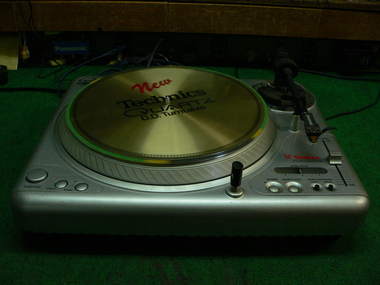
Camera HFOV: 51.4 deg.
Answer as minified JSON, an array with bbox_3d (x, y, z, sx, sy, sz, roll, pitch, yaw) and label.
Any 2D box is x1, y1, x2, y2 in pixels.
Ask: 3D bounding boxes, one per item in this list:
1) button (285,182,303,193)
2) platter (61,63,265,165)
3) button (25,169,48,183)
[{"bbox_3d":[0.131,0.057,0.498,0.021,0.005,0.021,1,34,-1],"label":"button"},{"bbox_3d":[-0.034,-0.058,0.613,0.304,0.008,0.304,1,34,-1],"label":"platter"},{"bbox_3d":[-0.194,0.042,0.501,0.025,0.005,0.025,1,34,-1],"label":"button"}]

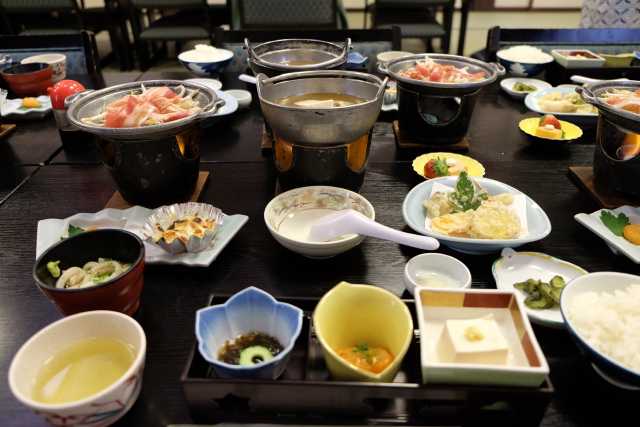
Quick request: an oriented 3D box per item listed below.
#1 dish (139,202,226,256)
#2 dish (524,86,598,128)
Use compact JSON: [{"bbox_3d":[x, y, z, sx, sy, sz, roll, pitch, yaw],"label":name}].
[{"bbox_3d":[-0.170,0.025,0.608,0.099,0.036,0.099,0,32,0],"label":"dish"},{"bbox_3d":[0.487,-0.211,0.965,0.170,0.038,0.170,-1,31,-2],"label":"dish"}]

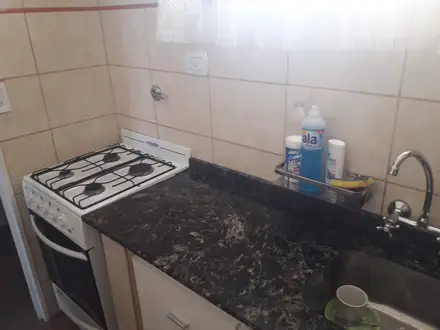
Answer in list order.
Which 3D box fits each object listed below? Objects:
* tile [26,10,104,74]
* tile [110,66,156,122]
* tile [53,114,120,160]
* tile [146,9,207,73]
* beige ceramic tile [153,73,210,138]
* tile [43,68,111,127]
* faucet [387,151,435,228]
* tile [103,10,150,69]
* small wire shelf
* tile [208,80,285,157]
[{"bbox_3d":[-0.692,-0.570,1.646,0.010,0.251,0.352,17,30,38],"label":"tile"},{"bbox_3d":[-0.428,-0.353,1.758,0.347,0.251,0.010,17,30,38],"label":"tile"},{"bbox_3d":[-0.675,-0.105,1.842,0.010,0.251,0.352,17,30,38],"label":"tile"},{"bbox_3d":[-0.174,-0.503,1.445,0.347,0.251,0.010,17,30,38],"label":"tile"},{"bbox_3d":[-0.166,-0.271,1.543,0.347,0.251,0.010,17,30,38],"label":"beige ceramic tile"},{"bbox_3d":[-0.683,-0.338,1.744,0.010,0.251,0.352,17,30,38],"label":"tile"},{"bbox_3d":[0.511,0.065,0.953,0.125,0.205,0.092,9,25,25],"label":"faucet"},{"bbox_3d":[-0.437,-0.585,1.659,0.347,0.251,0.010,17,30,38],"label":"tile"},{"bbox_3d":[0.323,0.063,1.129,0.280,0.080,0.122,17,30,38],"label":"small wire shelf"},{"bbox_3d":[0.097,-0.189,1.328,0.347,0.251,0.010,17,30,38],"label":"tile"}]

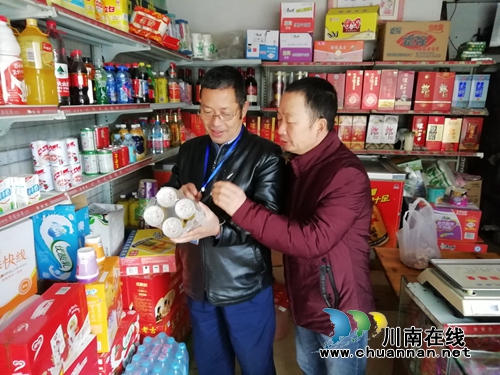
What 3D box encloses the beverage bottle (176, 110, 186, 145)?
[{"bbox_3d":[-0.552,-0.481,3.005,0.076,0.290,0.076,2,13,7],"label":"beverage bottle"}]

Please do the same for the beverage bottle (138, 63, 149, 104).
[{"bbox_3d":[-0.664,-0.651,2.351,0.066,0.242,0.066,9,15,32],"label":"beverage bottle"}]

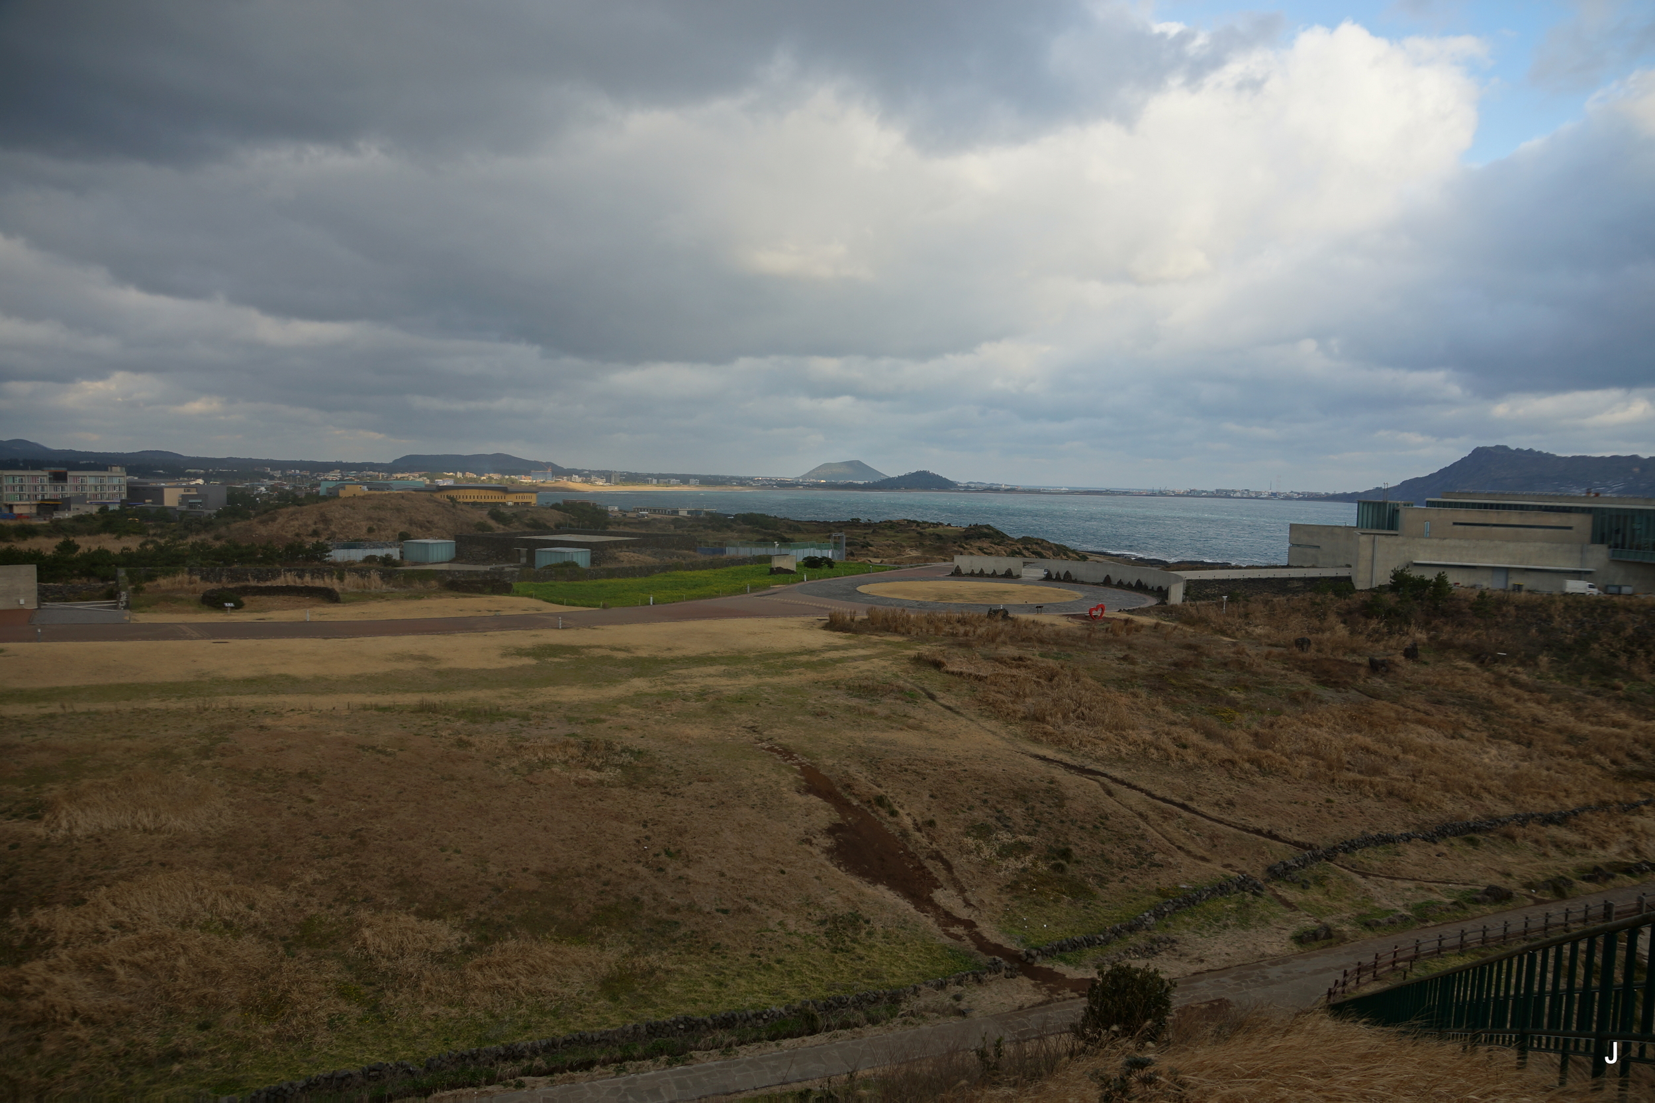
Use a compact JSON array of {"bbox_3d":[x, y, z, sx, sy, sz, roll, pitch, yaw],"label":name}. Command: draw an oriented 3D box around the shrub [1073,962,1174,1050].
[{"bbox_3d":[4.653,7.142,17.300,1.500,1.300,1.400,2,4,15],"label":"shrub"}]

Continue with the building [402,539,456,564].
[{"bbox_3d":[-72.700,0.000,201.900,6.300,3.600,6.300,3,4,26],"label":"building"}]

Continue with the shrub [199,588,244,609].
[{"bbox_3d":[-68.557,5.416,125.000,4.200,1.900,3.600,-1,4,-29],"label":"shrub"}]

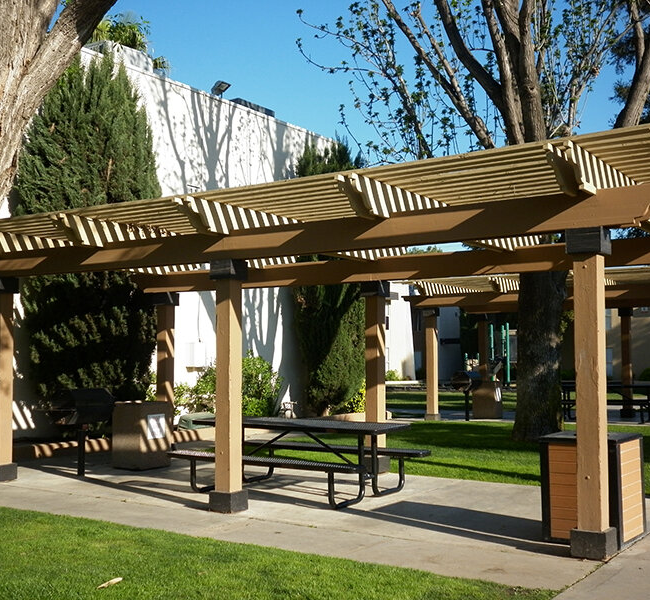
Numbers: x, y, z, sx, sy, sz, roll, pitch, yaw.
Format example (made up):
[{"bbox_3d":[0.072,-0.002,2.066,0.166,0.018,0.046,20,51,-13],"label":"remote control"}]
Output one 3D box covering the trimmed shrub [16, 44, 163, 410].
[{"bbox_3d":[-3.763,-0.999,14.276,2.050,6.148,2.250,0,-4,0],"label":"trimmed shrub"}]

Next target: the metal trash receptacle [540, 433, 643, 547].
[{"bbox_3d":[2.269,1.584,7.629,0.656,0.848,0.697,-2,-4,34],"label":"metal trash receptacle"}]

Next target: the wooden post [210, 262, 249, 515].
[{"bbox_3d":[-0.972,0.858,9.152,0.273,2.512,0.273,-2,-4,34],"label":"wooden post"}]

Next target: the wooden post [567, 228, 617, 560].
[{"bbox_3d":[2.078,0.711,7.030,0.273,2.512,0.273,-2,-4,34],"label":"wooden post"}]

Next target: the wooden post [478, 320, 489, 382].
[{"bbox_3d":[4.064,1.590,23.108,0.245,2.450,0.245,-3,-4,34],"label":"wooden post"}]

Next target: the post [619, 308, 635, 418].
[{"bbox_3d":[7.016,1.450,20.993,0.273,2.512,0.273,-2,-4,34],"label":"post"}]

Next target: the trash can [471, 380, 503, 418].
[{"bbox_3d":[3.788,2.316,21.059,0.563,0.888,0.563,-2,-4,34],"label":"trash can"}]

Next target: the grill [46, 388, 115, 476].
[{"bbox_3d":[-3.122,1.701,11.580,0.531,1.110,0.682,-2,-4,34],"label":"grill"}]

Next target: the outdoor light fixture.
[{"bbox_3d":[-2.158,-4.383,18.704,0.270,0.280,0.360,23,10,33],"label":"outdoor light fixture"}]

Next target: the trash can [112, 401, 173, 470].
[{"bbox_3d":[-2.520,1.855,12.457,0.574,0.896,0.574,-2,-4,34],"label":"trash can"}]

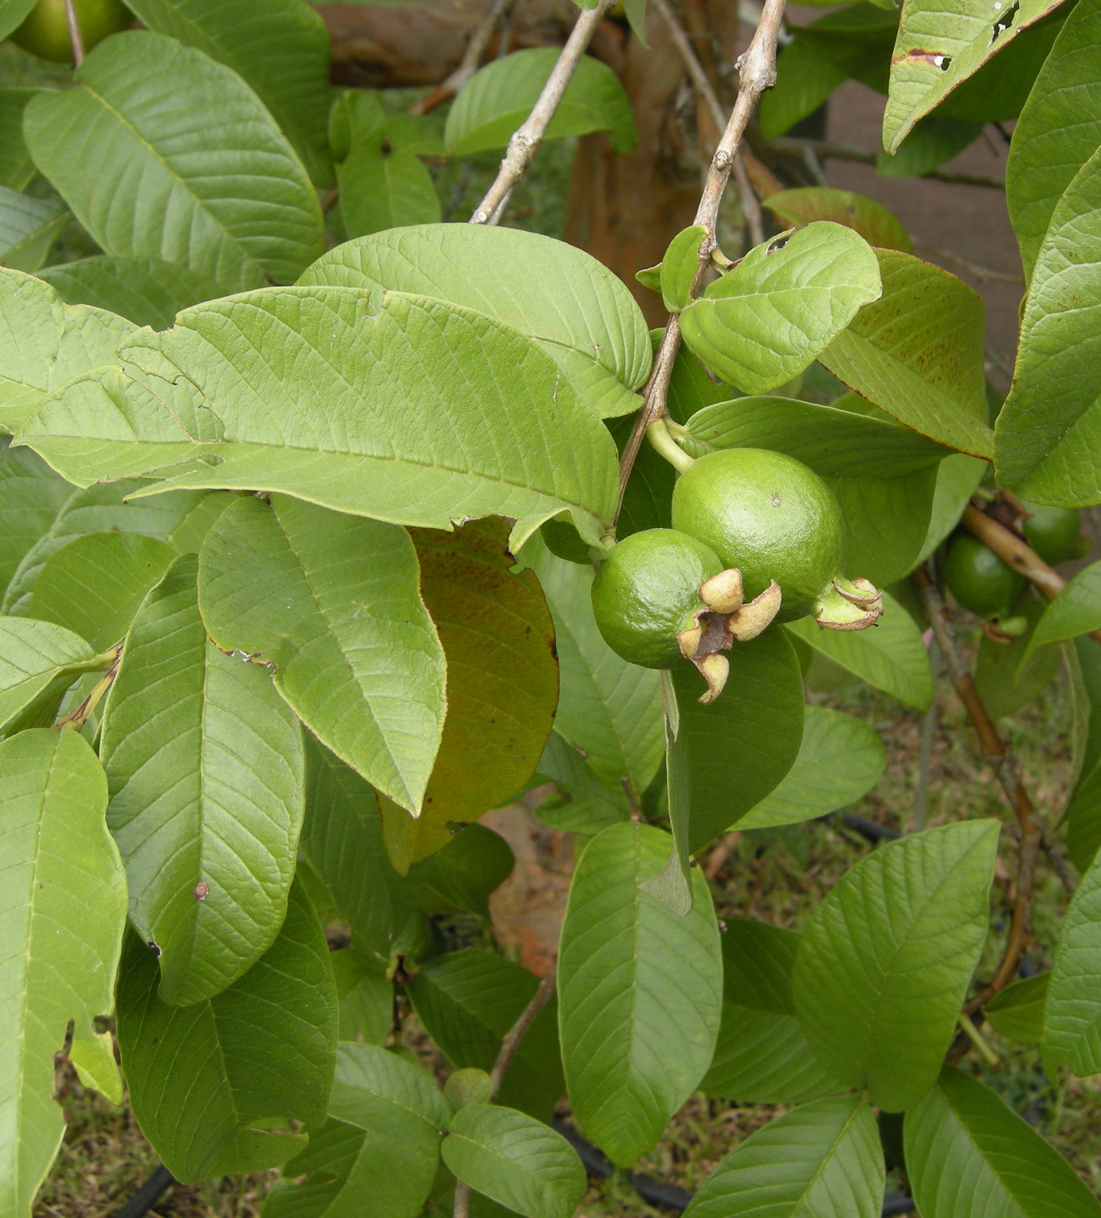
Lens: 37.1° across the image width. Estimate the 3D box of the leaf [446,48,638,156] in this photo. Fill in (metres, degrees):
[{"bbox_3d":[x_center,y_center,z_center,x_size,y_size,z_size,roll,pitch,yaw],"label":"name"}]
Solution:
[{"bbox_3d":[-0.005,-0.258,0.840,0.100,0.030,0.055,-2,53,-1],"label":"leaf"}]

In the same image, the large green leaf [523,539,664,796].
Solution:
[{"bbox_3d":[0.011,0.016,0.550,0.052,0.105,0.022,-22,6,-3],"label":"large green leaf"}]

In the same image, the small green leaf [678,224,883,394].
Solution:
[{"bbox_3d":[0.054,-0.071,0.387,0.047,0.012,0.048,-1,66,19],"label":"small green leaf"}]

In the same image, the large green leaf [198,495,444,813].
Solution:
[{"bbox_3d":[-0.062,0.012,0.455,0.058,0.100,0.025,-25,-3,-5],"label":"large green leaf"}]

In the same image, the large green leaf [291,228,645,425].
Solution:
[{"bbox_3d":[-0.021,-0.077,0.421,0.104,0.018,0.056,16,59,5],"label":"large green leaf"}]

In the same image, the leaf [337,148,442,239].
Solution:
[{"bbox_3d":[-0.063,-0.157,0.640,0.043,0.013,0.073,-5,57,-3],"label":"leaf"}]

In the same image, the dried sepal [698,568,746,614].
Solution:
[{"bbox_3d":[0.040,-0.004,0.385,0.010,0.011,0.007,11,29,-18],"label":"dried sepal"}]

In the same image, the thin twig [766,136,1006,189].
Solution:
[{"bbox_3d":[0.245,-0.326,1.200,0.190,0.030,0.030,-4,36,-5],"label":"thin twig"}]

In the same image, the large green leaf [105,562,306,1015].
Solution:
[{"bbox_3d":[-0.098,0.047,0.460,0.056,0.125,0.028,2,6,-6],"label":"large green leaf"}]

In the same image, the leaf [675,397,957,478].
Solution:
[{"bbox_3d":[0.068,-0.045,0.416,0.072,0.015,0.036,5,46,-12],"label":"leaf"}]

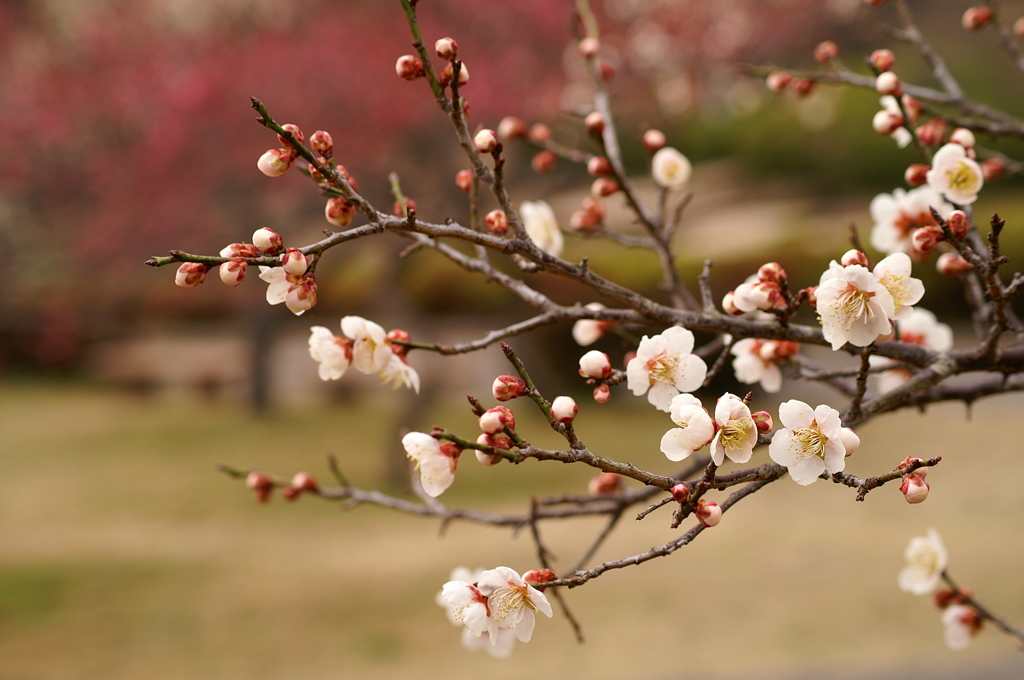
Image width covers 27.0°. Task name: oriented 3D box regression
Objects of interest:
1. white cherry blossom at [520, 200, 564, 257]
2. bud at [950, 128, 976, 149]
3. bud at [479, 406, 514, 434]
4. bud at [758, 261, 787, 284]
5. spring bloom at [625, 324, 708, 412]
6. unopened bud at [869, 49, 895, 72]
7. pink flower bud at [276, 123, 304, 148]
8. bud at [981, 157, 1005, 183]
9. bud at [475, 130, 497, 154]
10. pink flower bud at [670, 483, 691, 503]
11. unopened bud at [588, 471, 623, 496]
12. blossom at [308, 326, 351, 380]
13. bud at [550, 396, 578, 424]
[{"bbox_3d":[0.012,-0.041,0.790,0.014,0.022,0.022,-17,12,-31],"label":"white cherry blossom"},{"bbox_3d":[0.156,-0.070,0.740,0.009,0.007,0.007,-25,0,31],"label":"bud"},{"bbox_3d":[-0.005,0.025,0.665,0.011,0.008,0.008,-22,0,-18],"label":"bud"},{"bbox_3d":[0.086,-0.022,0.705,0.009,0.008,0.008,45,0,-31],"label":"bud"},{"bbox_3d":[0.049,0.009,0.680,0.025,0.025,0.014,-1,5,-22],"label":"spring bloom"},{"bbox_3d":[0.131,-0.099,0.755,0.007,0.009,0.007,21,30,0],"label":"unopened bud"},{"bbox_3d":[-0.072,-0.066,0.690,0.008,0.008,0.009,-27,44,0],"label":"pink flower bud"},{"bbox_3d":[0.178,-0.063,0.790,0.009,0.008,0.008,-28,0,0],"label":"bud"},{"bbox_3d":[-0.009,-0.066,0.710,0.009,0.008,0.008,40,0,-38],"label":"bud"},{"bbox_3d":[0.053,0.048,0.675,0.006,0.006,0.007,31,0,36],"label":"pink flower bud"},{"bbox_3d":[0.033,0.050,0.750,0.011,0.009,0.009,-18,0,-12],"label":"unopened bud"},{"bbox_3d":[-0.059,0.004,0.690,0.013,0.018,0.019,-17,5,-9],"label":"blossom"},{"bbox_3d":[0.017,0.023,0.690,0.008,0.009,0.008,-9,47,0],"label":"bud"}]

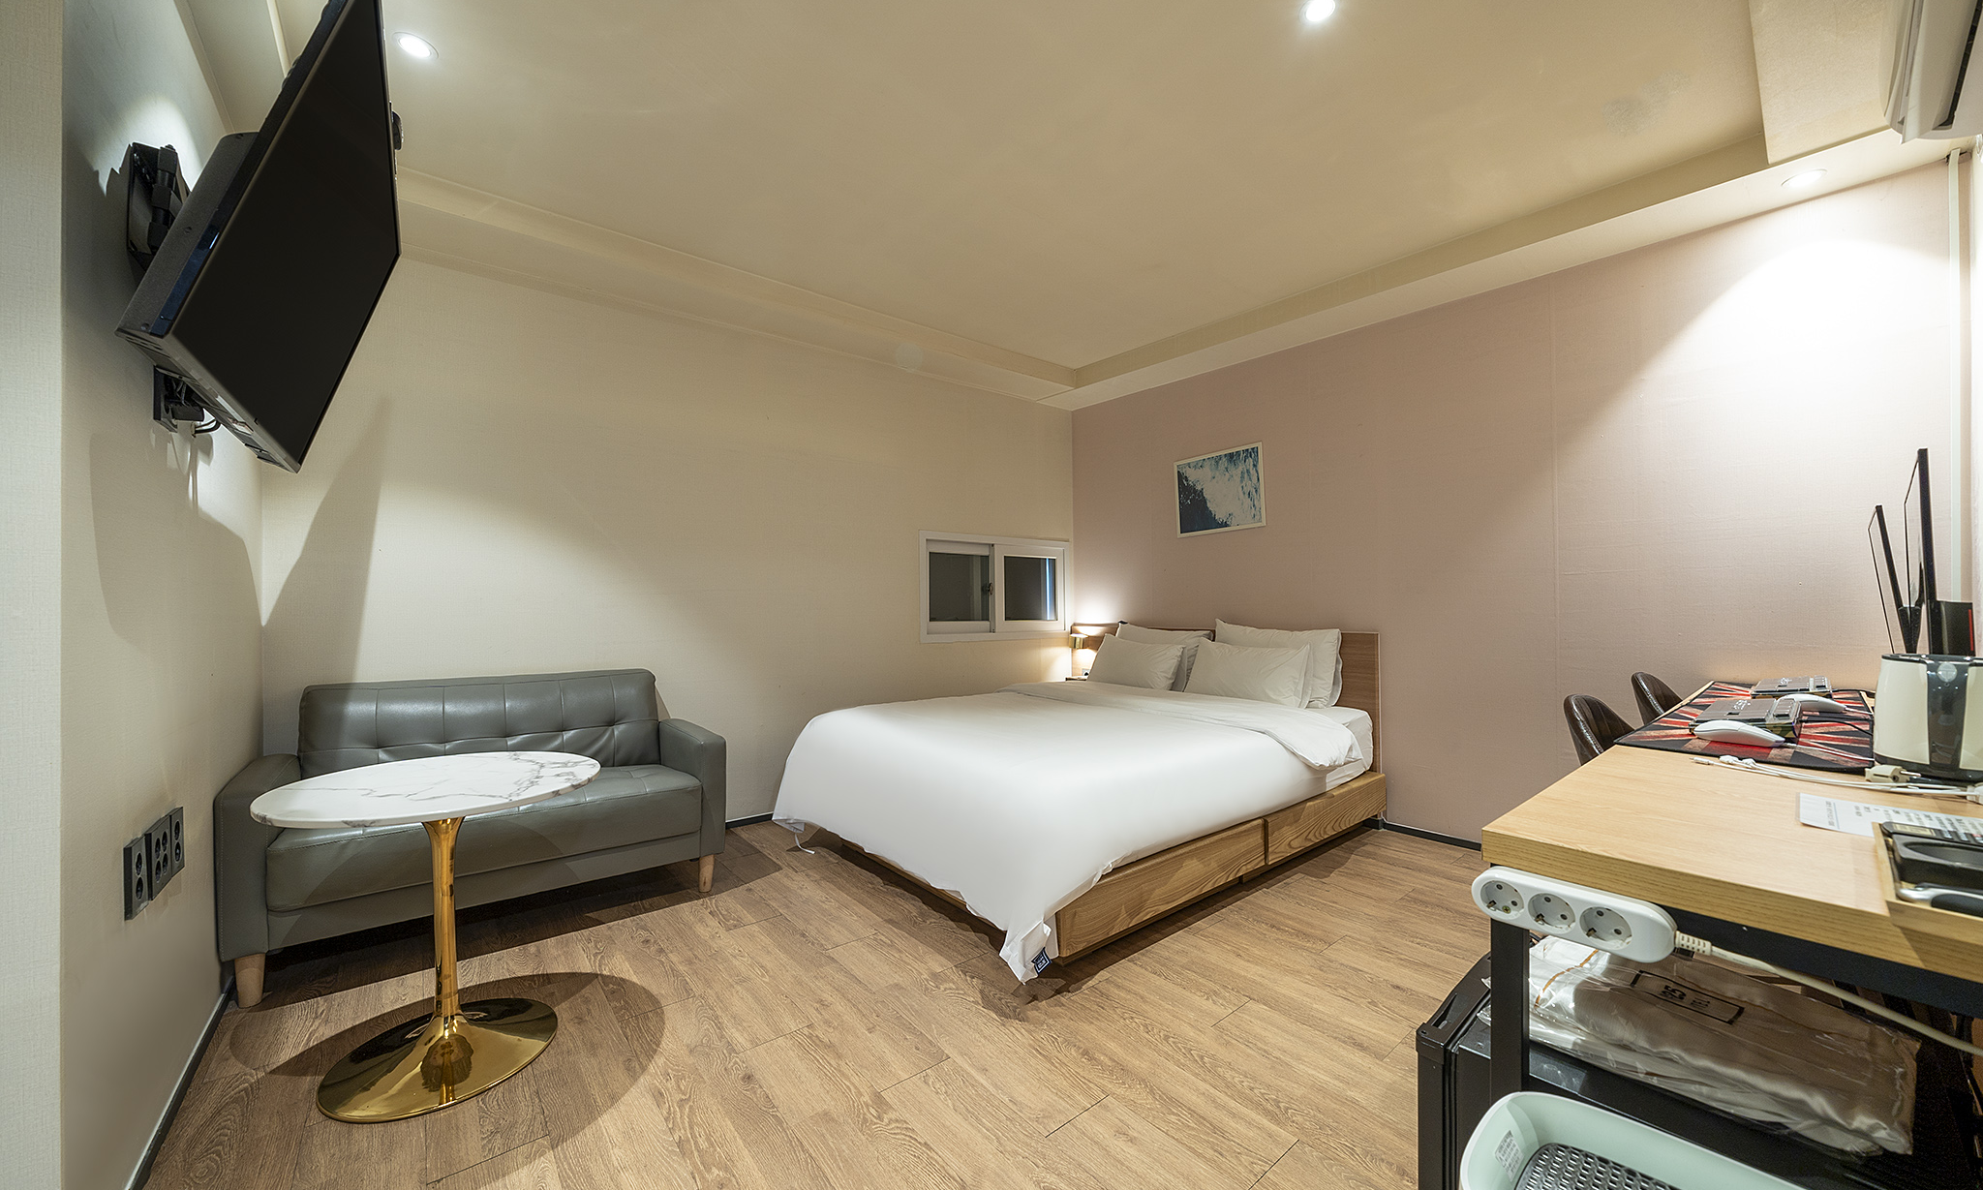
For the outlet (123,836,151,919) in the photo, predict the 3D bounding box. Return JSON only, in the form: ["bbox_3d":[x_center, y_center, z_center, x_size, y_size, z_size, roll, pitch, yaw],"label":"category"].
[{"bbox_3d":[-1.467,0.482,1.133,0.013,0.122,0.075,1,-1,-40],"label":"outlet"}]

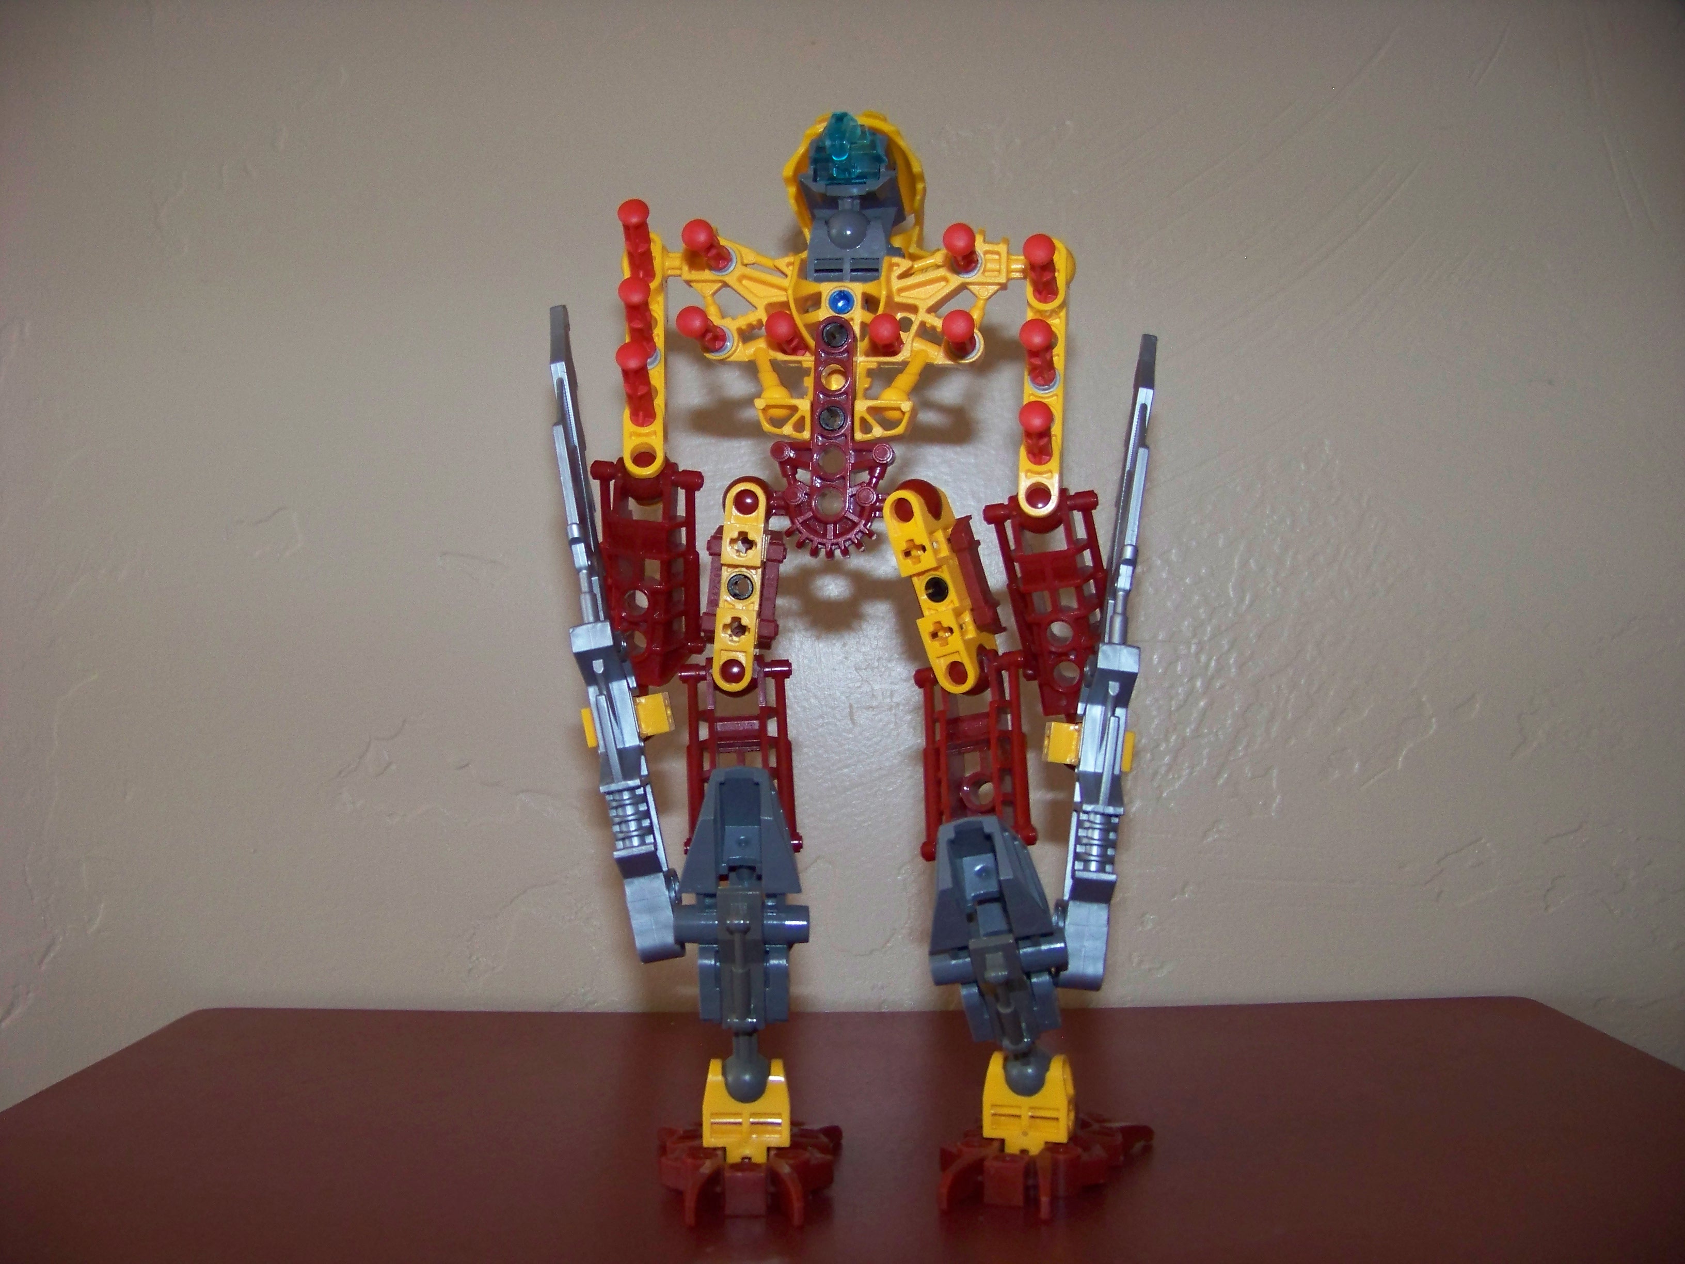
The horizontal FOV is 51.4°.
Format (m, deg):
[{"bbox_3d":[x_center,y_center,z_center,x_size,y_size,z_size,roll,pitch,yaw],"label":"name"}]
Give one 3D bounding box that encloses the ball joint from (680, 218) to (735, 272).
[{"bbox_3d":[-0.025,-0.073,0.330,0.006,0.006,0.020,-1,-1,8],"label":"ball joint"}]

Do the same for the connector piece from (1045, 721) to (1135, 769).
[{"bbox_3d":[0.047,0.022,0.334,0.017,0.008,0.008,7,0,3],"label":"connector piece"}]

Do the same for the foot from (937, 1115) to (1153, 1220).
[{"bbox_3d":[0.038,0.103,0.345,0.035,0.011,0.044,-1,-1,22],"label":"foot"}]

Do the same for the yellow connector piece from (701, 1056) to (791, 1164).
[{"bbox_3d":[-0.018,0.089,0.330,0.016,0.020,0.012,0,-1,0],"label":"yellow connector piece"}]

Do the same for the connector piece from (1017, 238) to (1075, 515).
[{"bbox_3d":[0.040,-0.049,0.347,0.008,0.056,0.013,1,-13,10],"label":"connector piece"}]

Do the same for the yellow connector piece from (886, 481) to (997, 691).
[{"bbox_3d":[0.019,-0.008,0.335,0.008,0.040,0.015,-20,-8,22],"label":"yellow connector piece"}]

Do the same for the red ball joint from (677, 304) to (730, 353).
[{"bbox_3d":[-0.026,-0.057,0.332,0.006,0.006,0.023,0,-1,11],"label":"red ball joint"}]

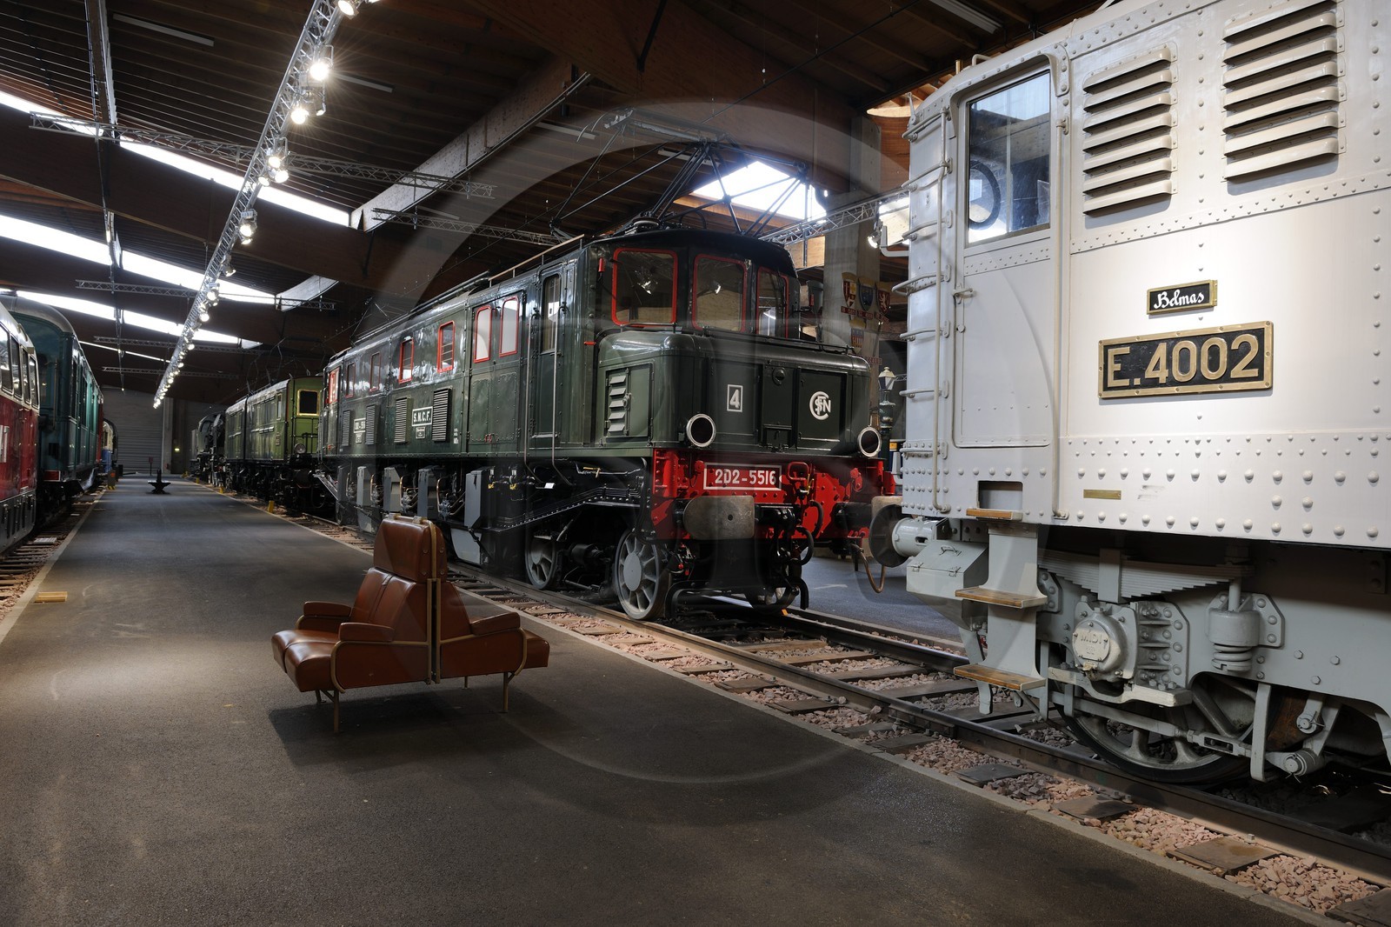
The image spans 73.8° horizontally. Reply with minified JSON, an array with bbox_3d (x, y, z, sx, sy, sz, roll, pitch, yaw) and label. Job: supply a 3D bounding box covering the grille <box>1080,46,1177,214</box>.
[{"bbox_3d":[1.790,-1.385,3.858,0.045,0.618,0.426,1,0,-32],"label":"grille"}]

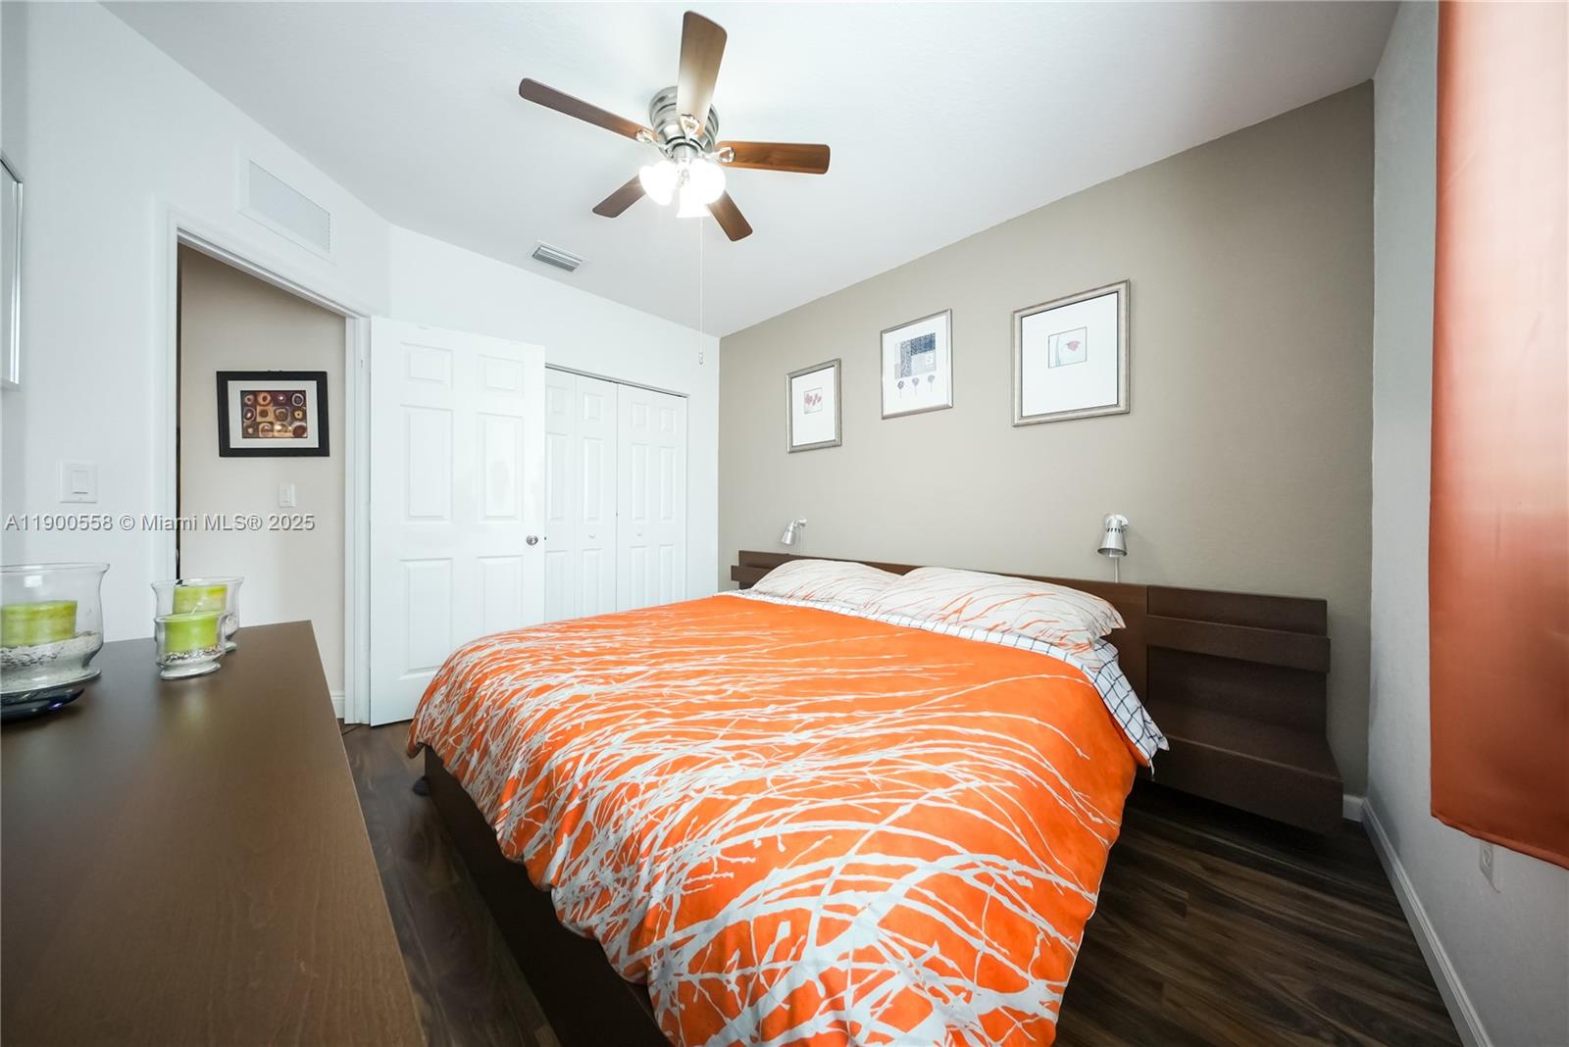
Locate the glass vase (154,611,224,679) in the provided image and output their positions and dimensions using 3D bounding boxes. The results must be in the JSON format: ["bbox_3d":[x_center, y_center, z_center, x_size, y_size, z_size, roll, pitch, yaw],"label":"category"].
[{"bbox_3d":[-0.995,0.205,0.732,0.071,0.097,0.071,0,0,0],"label":"glass vase"}]

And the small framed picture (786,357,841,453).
[{"bbox_3d":[0.202,-0.812,3.075,0.465,0.582,0.028,1,0,40],"label":"small framed picture"}]

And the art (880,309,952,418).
[{"bbox_3d":[0.776,-0.929,2.587,0.440,0.552,0.025,1,0,40],"label":"art"}]

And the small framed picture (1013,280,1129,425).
[{"bbox_3d":[1.357,-0.788,2.092,0.465,0.588,0.028,1,0,40],"label":"small framed picture"}]

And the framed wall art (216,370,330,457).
[{"bbox_3d":[-2.633,-0.562,2.250,0.562,0.437,0.025,0,0,-1],"label":"framed wall art"}]

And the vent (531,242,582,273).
[{"bbox_3d":[-1.346,-1.562,2.575,0.165,0.020,0.250,1,0,45],"label":"vent"}]

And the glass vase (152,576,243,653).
[{"bbox_3d":[-1.200,0.185,0.896,0.115,0.133,0.115,0,0,0],"label":"glass vase"}]

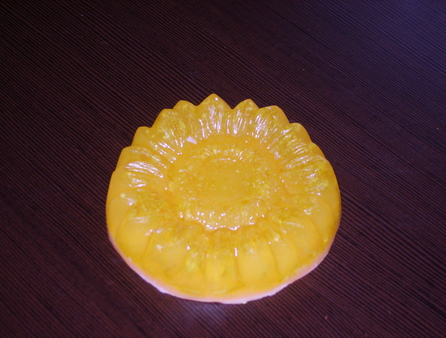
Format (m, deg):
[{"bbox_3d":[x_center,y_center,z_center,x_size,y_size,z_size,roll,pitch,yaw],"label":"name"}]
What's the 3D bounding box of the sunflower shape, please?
[{"bbox_3d":[0.000,0.007,0.494,0.085,0.024,0.085,0,48,0],"label":"sunflower shape"}]

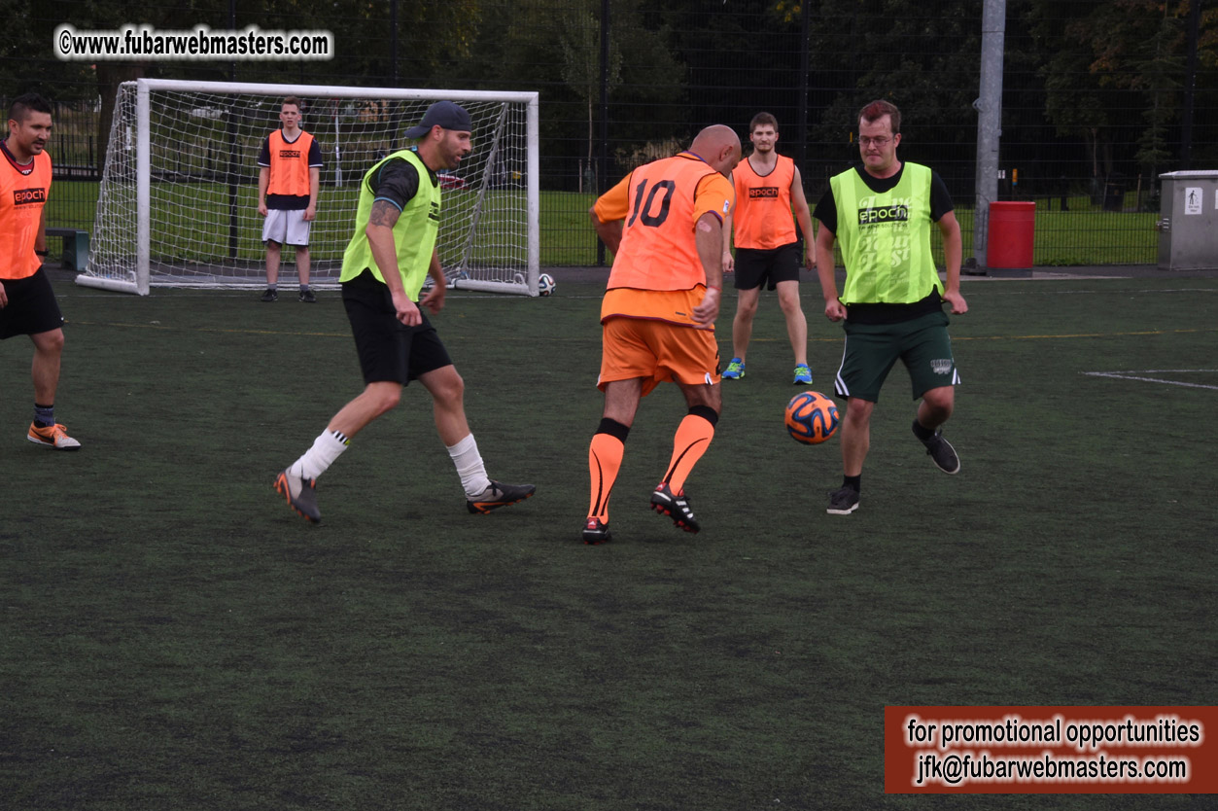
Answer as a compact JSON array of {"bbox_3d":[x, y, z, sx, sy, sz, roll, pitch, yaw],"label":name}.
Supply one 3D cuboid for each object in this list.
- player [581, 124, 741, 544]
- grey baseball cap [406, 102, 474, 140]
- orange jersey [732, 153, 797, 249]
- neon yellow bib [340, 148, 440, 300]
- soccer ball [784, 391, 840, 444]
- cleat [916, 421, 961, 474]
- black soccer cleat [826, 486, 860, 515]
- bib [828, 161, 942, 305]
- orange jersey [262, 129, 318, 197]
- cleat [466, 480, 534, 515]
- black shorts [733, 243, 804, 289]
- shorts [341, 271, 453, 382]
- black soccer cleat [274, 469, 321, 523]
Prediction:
[{"bbox_3d":[0.208,-0.283,15.550,0.600,1.640,0.750,4,6,37],"label":"player"},{"bbox_3d":[-0.696,-1.169,16.050,0.275,0.150,0.185,1,4,5],"label":"grey baseball cap"},{"bbox_3d":[0.996,-1.307,25.050,0.430,0.620,0.270,1,5,1],"label":"orange jersey"},{"bbox_3d":[-0.903,-0.749,16.200,0.340,0.620,0.450,13,7,15],"label":"neon yellow bib"},{"bbox_3d":[0.829,0.053,15.980,0.220,0.220,0.220,1,4,0],"label":"soccer ball"},{"bbox_3d":[1.366,0.173,16.400,0.280,0.105,0.110,47,1,18],"label":"cleat"},{"bbox_3d":[0.972,0.391,16.200,0.105,0.110,0.290,1,7,11],"label":"black soccer cleat"},{"bbox_3d":[1.172,-0.726,16.600,0.470,0.620,0.310,1,5,6],"label":"bib"},{"bbox_3d":[-2.842,-2.160,35.000,0.460,0.610,0.270,1,5,-3],"label":"orange jersey"},{"bbox_3d":[-0.441,0.377,16.100,0.290,0.110,0.100,-15,3,0],"label":"cleat"},{"bbox_3d":[1.012,-0.903,25.050,0.430,0.340,0.280,1,5,2],"label":"black shorts"},{"bbox_3d":[-0.860,-0.319,16.000,0.455,0.475,0.400,1,4,3],"label":"shorts"},{"bbox_3d":[-1.259,0.367,15.850,0.280,0.115,0.100,51,15,30],"label":"black soccer cleat"}]

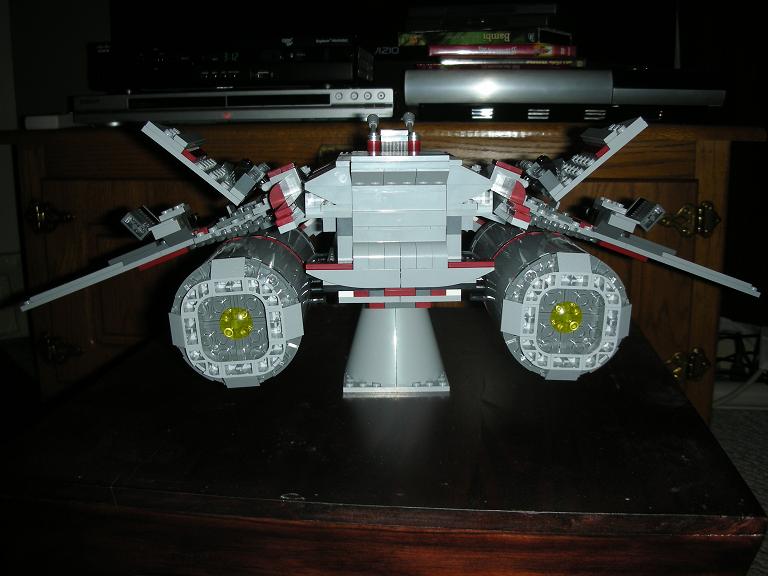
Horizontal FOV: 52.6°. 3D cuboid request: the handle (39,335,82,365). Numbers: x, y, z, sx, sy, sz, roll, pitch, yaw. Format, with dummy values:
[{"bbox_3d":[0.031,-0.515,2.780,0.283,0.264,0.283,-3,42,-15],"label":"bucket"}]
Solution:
[{"bbox_3d":[-0.424,0.082,1.010,0.064,0.041,0.013,1,13,6],"label":"handle"}]

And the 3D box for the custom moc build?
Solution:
[{"bbox_3d":[0.002,-0.035,0.535,0.405,0.165,0.350,-1,13,-3],"label":"custom moc build"}]

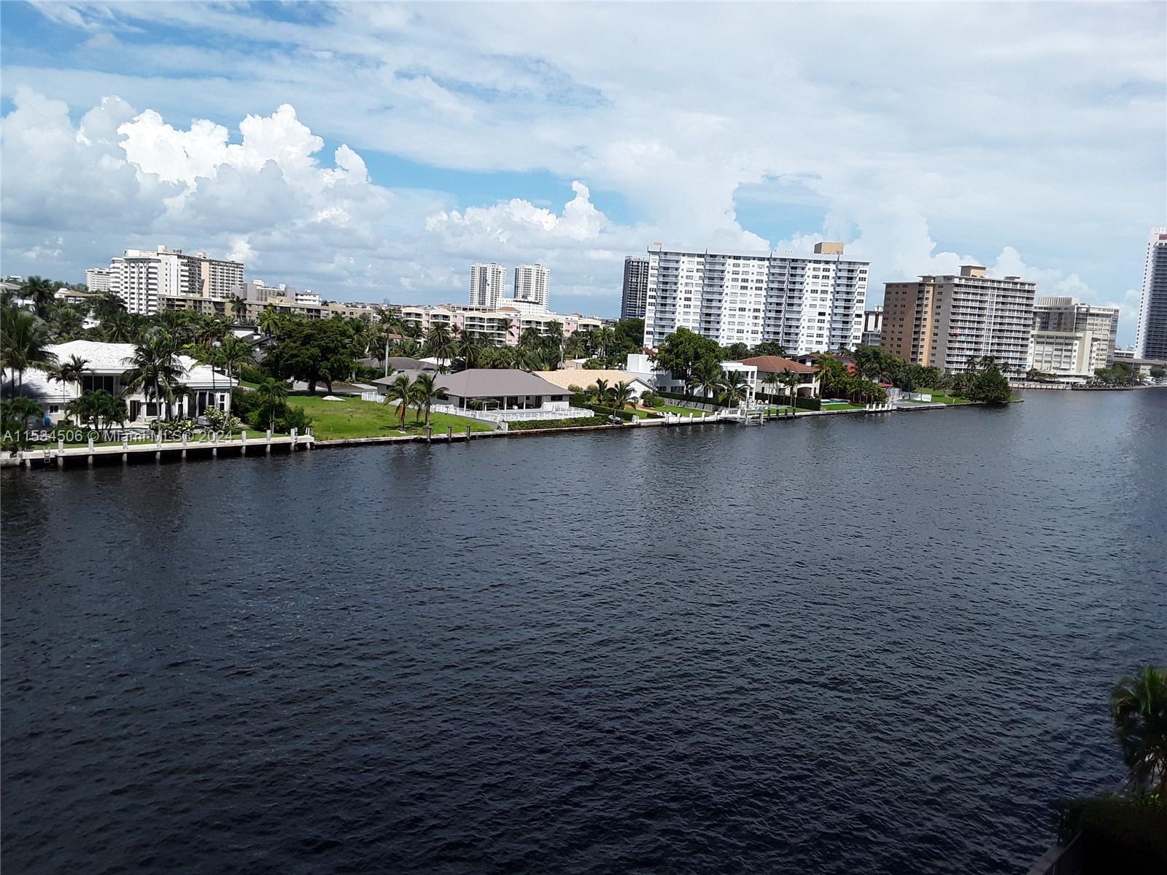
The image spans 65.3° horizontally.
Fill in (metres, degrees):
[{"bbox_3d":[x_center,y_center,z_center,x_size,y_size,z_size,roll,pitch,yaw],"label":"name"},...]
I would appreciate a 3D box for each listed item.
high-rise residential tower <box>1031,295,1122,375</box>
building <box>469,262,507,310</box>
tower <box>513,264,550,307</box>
[{"bbox_3d":[239.200,-48.250,445.670,37.000,40.500,38.000,7,8,25],"label":"high-rise residential tower"},{"bbox_3d":[-120.130,-180.160,1152.370,31.000,77.500,30.000,9,9,38],"label":"building"},{"bbox_3d":[-62.870,-171.580,1112.700,31.000,77.500,30.000,9,9,38],"label":"tower"}]

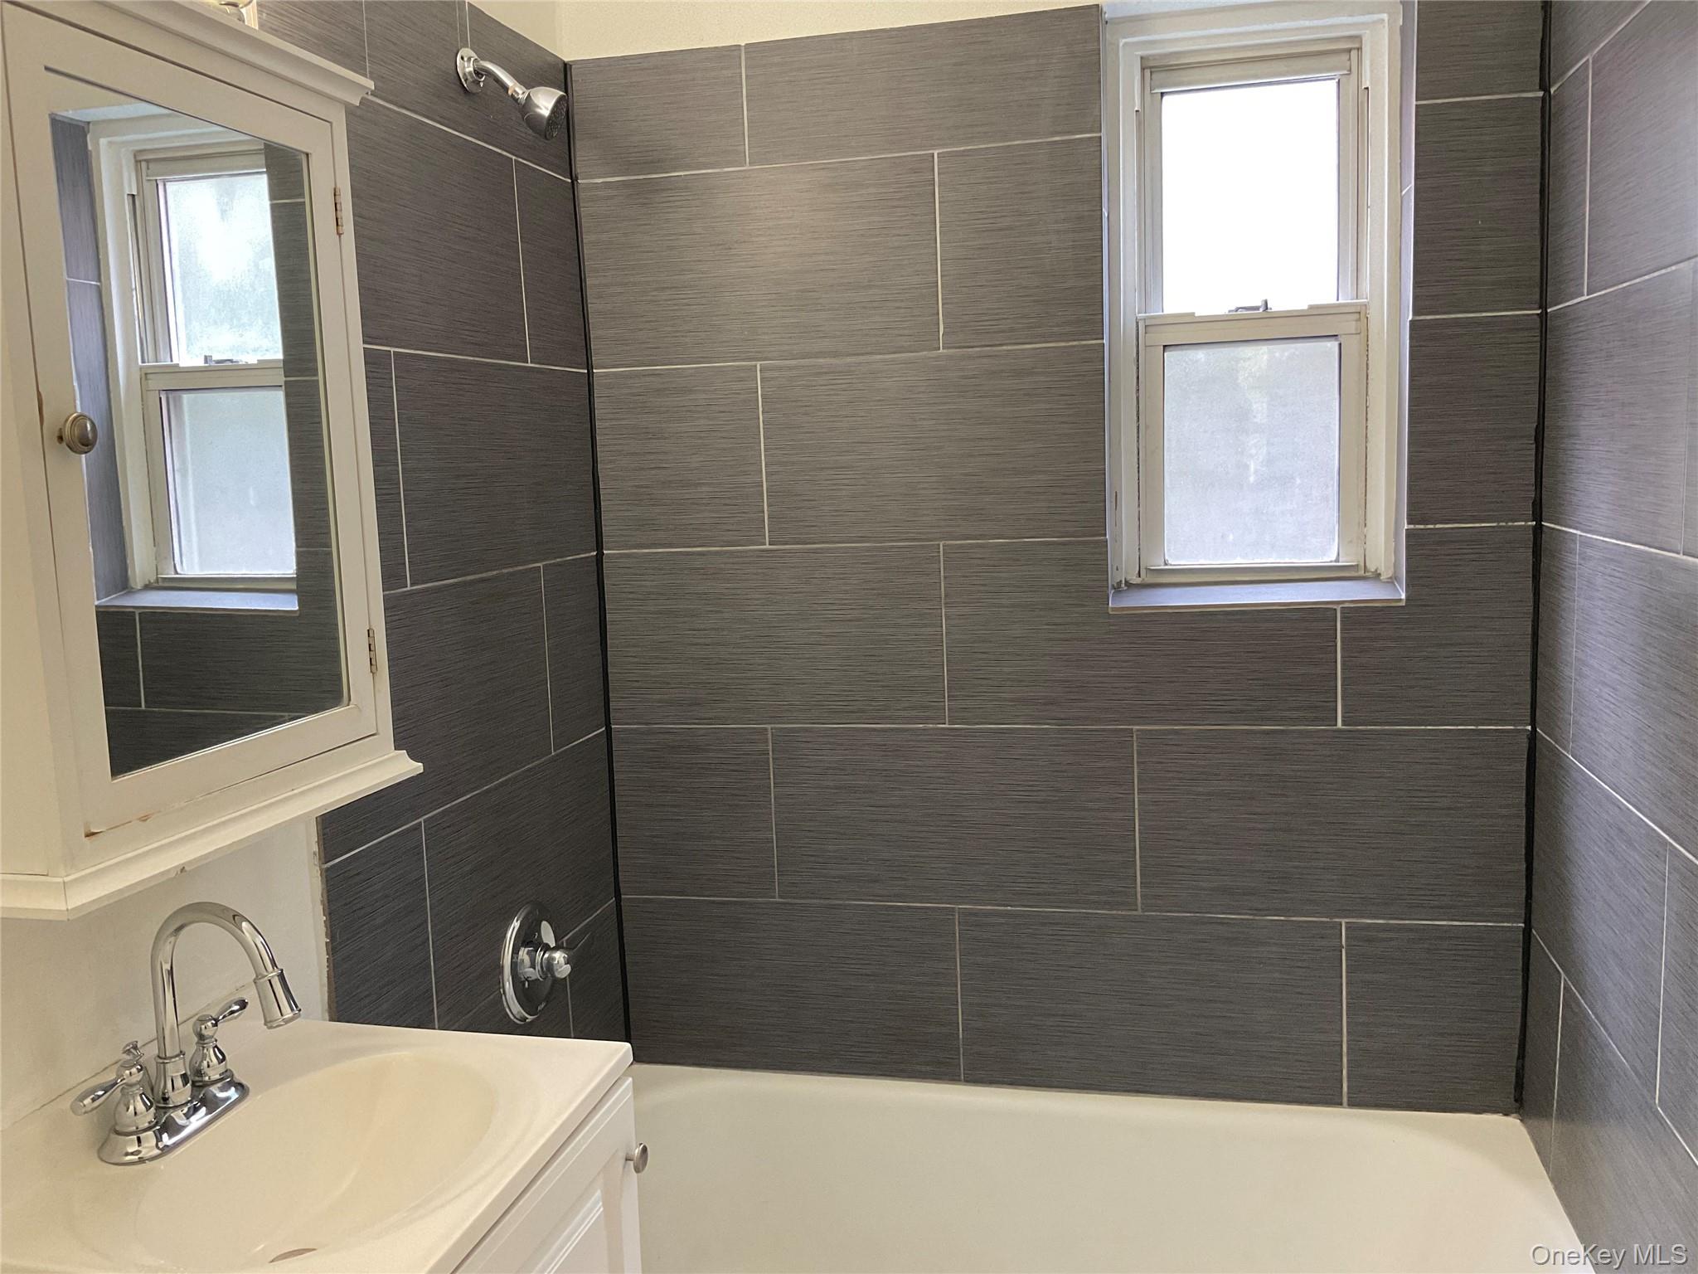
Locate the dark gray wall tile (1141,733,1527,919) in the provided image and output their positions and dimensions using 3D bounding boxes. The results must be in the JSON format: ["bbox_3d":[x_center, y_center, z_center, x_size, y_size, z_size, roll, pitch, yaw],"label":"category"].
[{"bbox_3d":[0.752,0.293,2.236,0.579,0.306,0.012,-1,7,13],"label":"dark gray wall tile"}]

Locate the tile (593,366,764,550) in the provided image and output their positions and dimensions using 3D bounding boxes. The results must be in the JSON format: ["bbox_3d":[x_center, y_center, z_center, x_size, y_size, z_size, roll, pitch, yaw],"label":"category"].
[{"bbox_3d":[-0.286,-0.303,2.402,0.296,0.304,0.012,-1,7,13],"label":"tile"}]

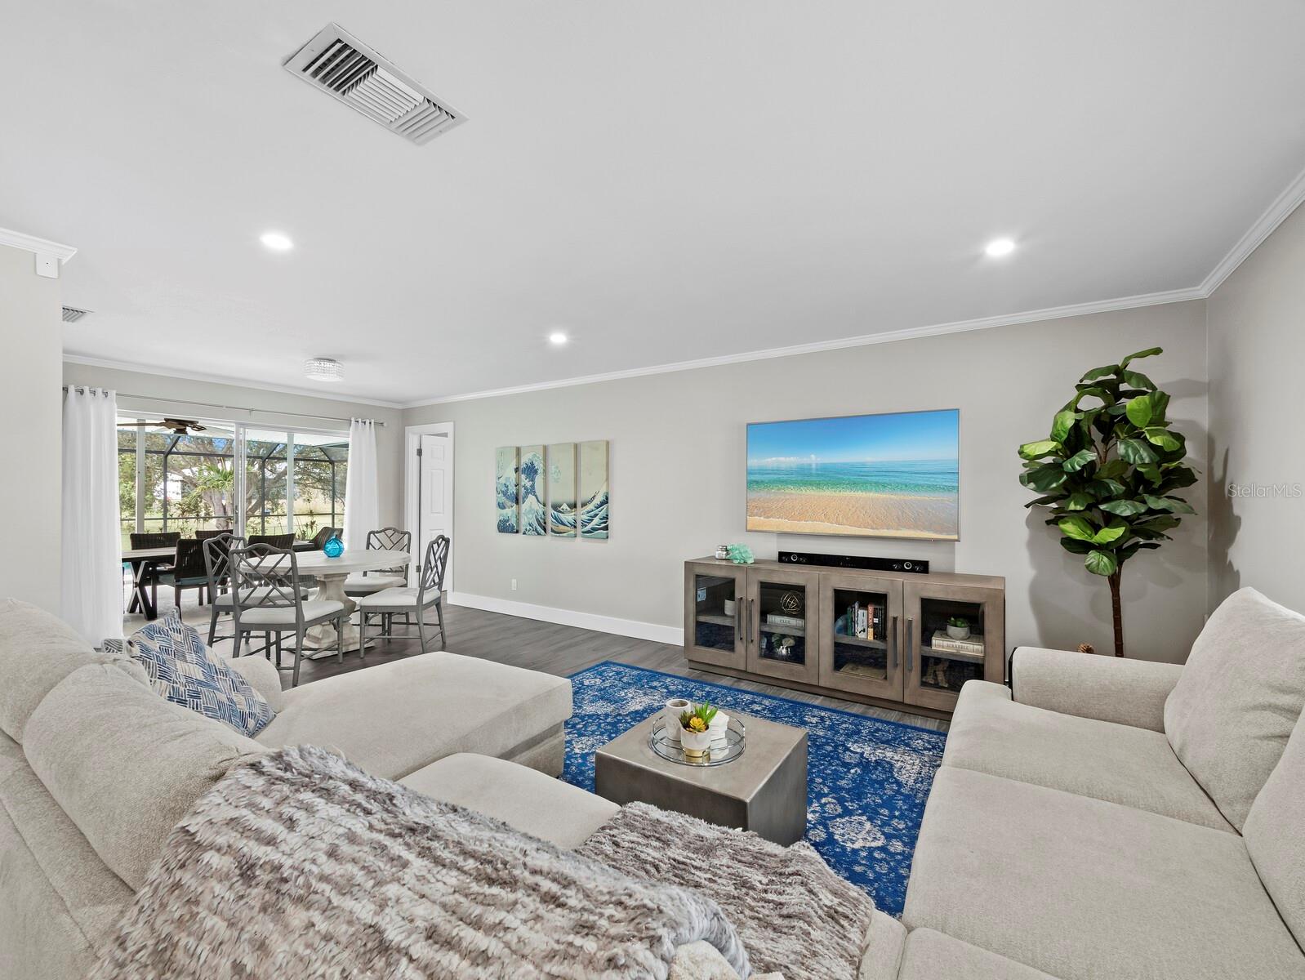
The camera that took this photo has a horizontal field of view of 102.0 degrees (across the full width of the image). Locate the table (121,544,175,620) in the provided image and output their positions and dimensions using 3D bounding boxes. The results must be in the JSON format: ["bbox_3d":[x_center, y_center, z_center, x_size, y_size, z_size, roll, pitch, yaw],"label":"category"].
[{"bbox_3d":[-5.519,1.093,6.658,0.970,0.735,1.910,0,0,33],"label":"table"}]

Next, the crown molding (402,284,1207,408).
[{"bbox_3d":[-0.140,-1.061,4.761,7.300,0.065,0.058,0,0,33],"label":"crown molding"}]

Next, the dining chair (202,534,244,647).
[{"bbox_3d":[-3.285,0.853,4.400,0.570,0.970,0.490,0,0,0],"label":"dining chair"}]

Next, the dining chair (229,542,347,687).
[{"bbox_3d":[-2.645,0.861,3.833,0.480,0.965,0.570,0,0,-2],"label":"dining chair"}]

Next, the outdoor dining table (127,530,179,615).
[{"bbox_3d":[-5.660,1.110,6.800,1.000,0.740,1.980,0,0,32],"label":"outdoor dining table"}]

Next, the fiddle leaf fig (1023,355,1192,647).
[{"bbox_3d":[2.310,0.310,2.700,0.700,2.060,0.680,0,0,33],"label":"fiddle leaf fig"}]

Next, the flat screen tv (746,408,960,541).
[{"bbox_3d":[1.362,-0.098,3.775,1.445,0.840,0.050,0,0,33],"label":"flat screen tv"}]

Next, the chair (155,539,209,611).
[{"bbox_3d":[-5.300,1.010,6.130,0.620,0.910,0.600,0,0,33],"label":"chair"}]

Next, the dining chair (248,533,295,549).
[{"bbox_3d":[-4.945,1.010,6.686,0.620,0.910,0.600,0,0,33],"label":"dining chair"}]

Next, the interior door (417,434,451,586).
[{"bbox_3d":[-2.786,0.315,7.060,0.040,2.030,0.760,0,0,29],"label":"interior door"}]

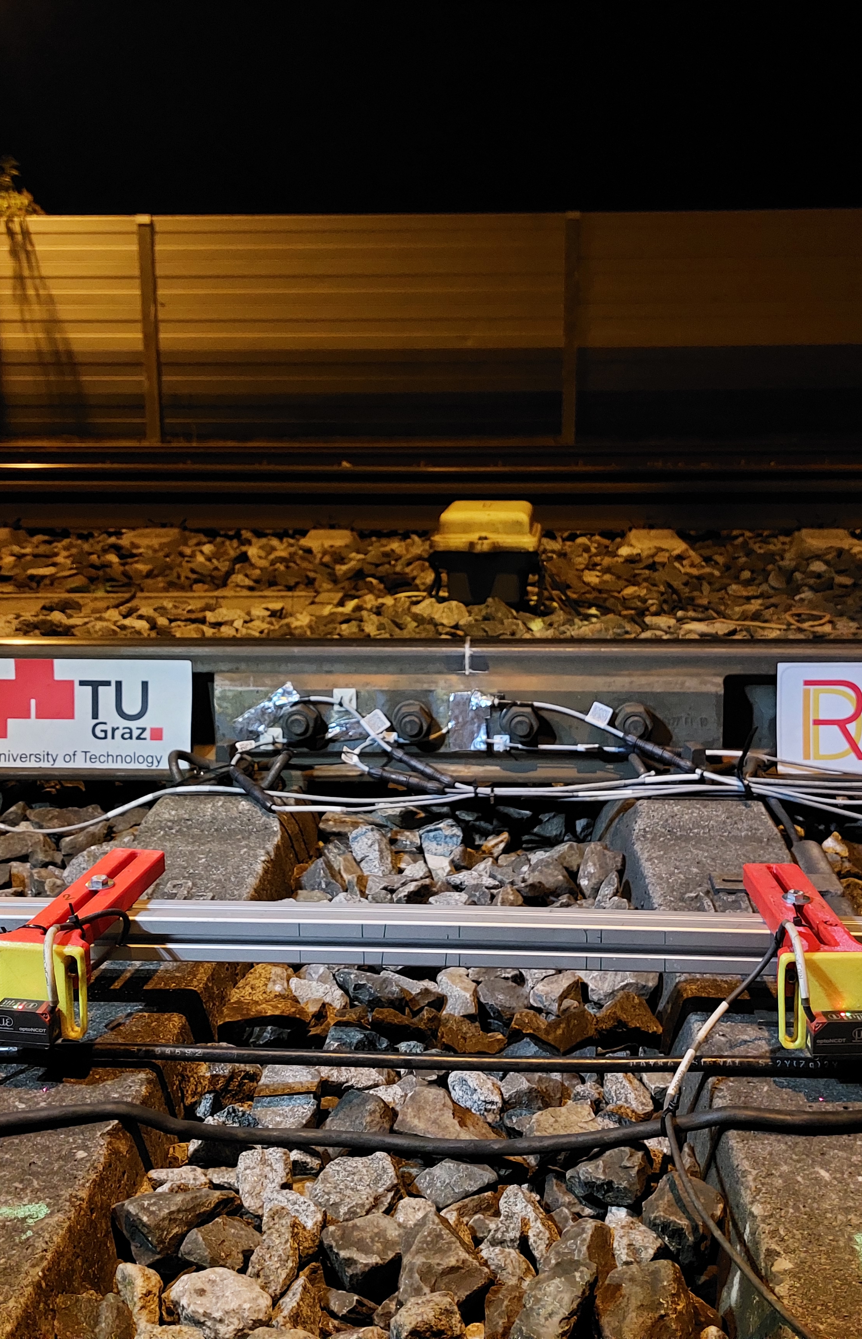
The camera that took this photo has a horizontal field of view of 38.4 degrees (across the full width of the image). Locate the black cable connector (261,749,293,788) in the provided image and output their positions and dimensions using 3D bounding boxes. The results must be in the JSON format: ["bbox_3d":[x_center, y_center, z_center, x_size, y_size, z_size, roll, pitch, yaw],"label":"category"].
[{"bbox_3d":[-0.201,0.130,1.610,0.022,0.038,0.058,8,14,33],"label":"black cable connector"}]

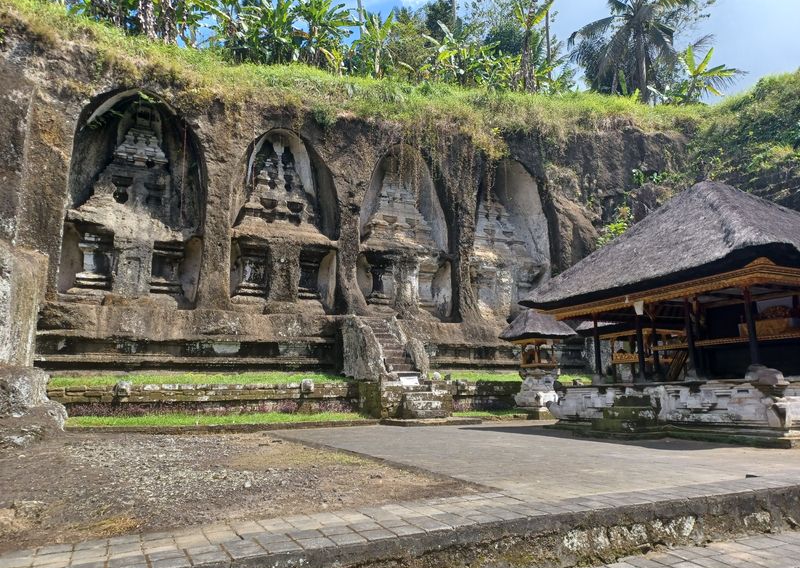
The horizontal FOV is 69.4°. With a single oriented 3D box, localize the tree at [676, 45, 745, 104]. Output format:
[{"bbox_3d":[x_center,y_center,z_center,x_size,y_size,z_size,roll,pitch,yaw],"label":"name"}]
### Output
[{"bbox_3d":[16.516,-11.325,31.195,3.239,3.315,3.239,4,-12,-24],"label":"tree"}]

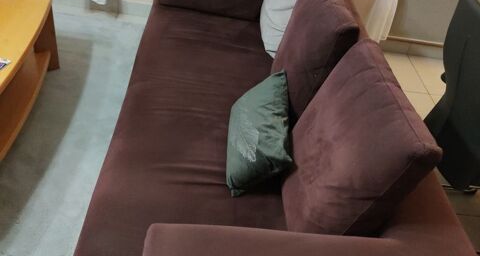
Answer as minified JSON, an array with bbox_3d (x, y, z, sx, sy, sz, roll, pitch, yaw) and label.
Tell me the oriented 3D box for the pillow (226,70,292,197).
[{"bbox_3d":[0.067,-0.008,1.499,0.135,0.270,0.460,43,27,-29],"label":"pillow"}]

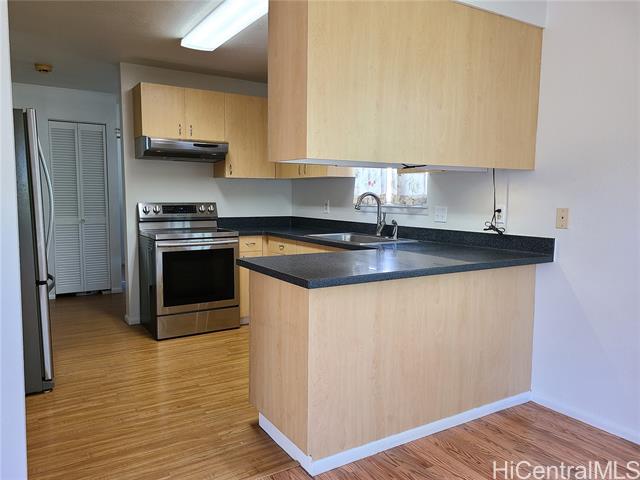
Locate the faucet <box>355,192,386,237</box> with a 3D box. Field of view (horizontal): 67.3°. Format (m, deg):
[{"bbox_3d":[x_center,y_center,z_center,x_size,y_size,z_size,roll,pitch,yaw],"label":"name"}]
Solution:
[{"bbox_3d":[0.419,-0.203,3.911,0.285,0.370,0.120,-3,6,-32],"label":"faucet"}]

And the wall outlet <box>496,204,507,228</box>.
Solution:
[{"bbox_3d":[1.170,-0.164,3.096,0.014,0.118,0.074,-3,6,-32],"label":"wall outlet"}]

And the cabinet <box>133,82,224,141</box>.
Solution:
[{"bbox_3d":[-1.341,-1.187,4.612,0.777,0.467,0.341,-3,6,-32],"label":"cabinet"}]

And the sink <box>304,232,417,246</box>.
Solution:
[{"bbox_3d":[0.313,0.076,3.867,0.535,0.187,0.830,-3,6,-32],"label":"sink"}]

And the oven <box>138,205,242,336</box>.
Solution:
[{"bbox_3d":[-1.241,0.245,4.572,0.762,1.173,0.710,-3,6,-32],"label":"oven"}]

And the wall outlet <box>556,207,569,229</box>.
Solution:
[{"bbox_3d":[1.387,-0.121,2.748,0.014,0.116,0.074,-3,6,-32],"label":"wall outlet"}]

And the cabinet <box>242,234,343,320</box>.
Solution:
[{"bbox_3d":[-0.075,0.406,4.330,0.890,0.850,2.408,-3,6,-32],"label":"cabinet"}]

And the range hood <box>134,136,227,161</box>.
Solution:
[{"bbox_3d":[-1.313,-0.853,4.592,0.766,0.185,0.460,-3,6,-32],"label":"range hood"}]

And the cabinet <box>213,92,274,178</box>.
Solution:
[{"bbox_3d":[-0.777,-1.043,4.975,0.549,0.812,0.341,-3,6,-32],"label":"cabinet"}]

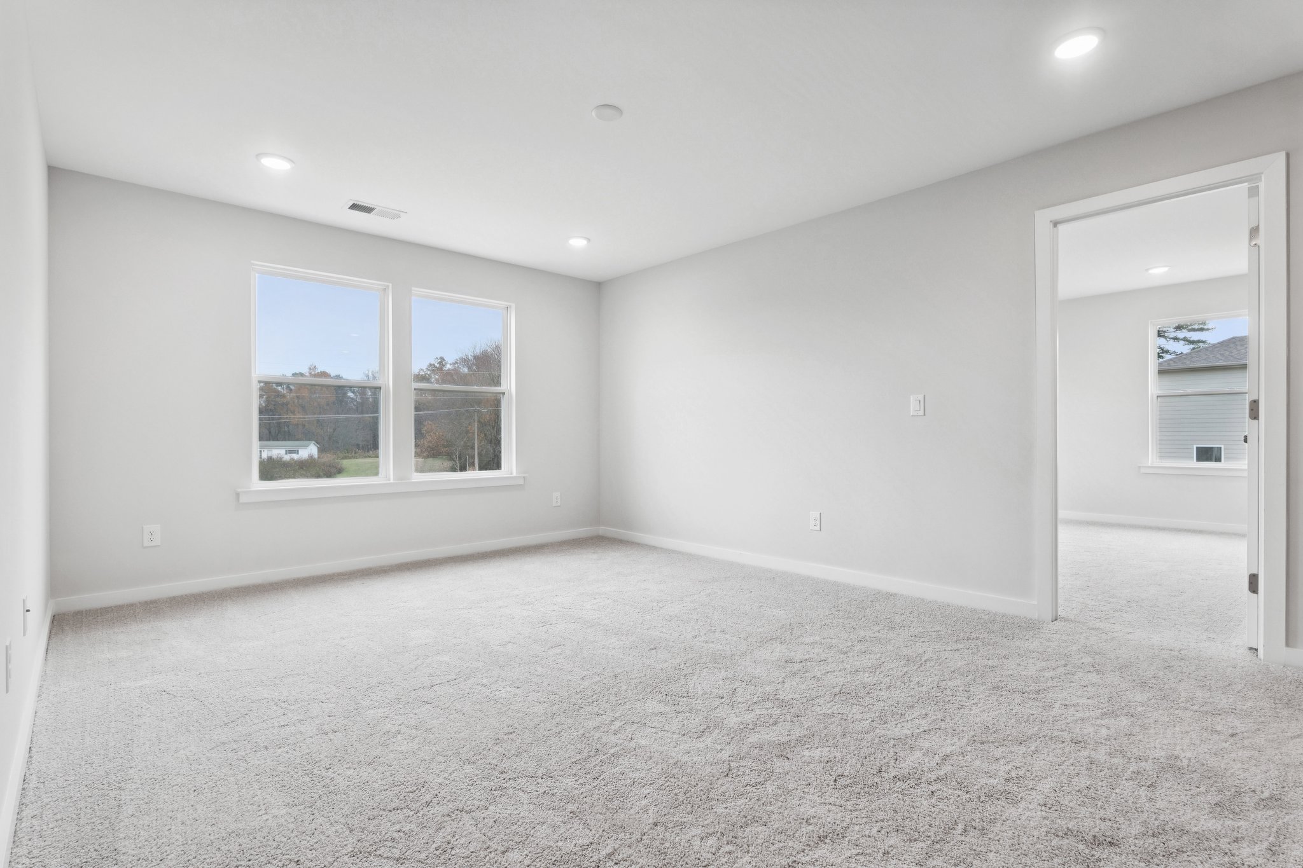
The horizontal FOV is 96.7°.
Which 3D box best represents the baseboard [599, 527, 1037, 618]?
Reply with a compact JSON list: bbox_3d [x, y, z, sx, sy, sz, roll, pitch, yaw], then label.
[{"bbox_3d":[0.750,0.921,4.290,0.016,0.089,3.580,0,0,-45],"label":"baseboard"}]

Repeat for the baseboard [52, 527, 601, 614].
[{"bbox_3d":[-1.882,0.930,4.350,3.662,0.089,0.016,0,0,-41],"label":"baseboard"}]

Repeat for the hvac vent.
[{"bbox_3d":[-1.818,-1.457,3.806,0.345,0.018,0.195,0,0,-41],"label":"hvac vent"}]

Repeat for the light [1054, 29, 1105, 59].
[{"bbox_3d":[1.601,-1.464,2.186,0.178,0.020,0.178,0,0,-41],"label":"light"}]

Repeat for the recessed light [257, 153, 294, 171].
[{"bbox_3d":[-2.012,-1.453,3.106,0.180,0.020,0.180,0,0,-41],"label":"recessed light"}]

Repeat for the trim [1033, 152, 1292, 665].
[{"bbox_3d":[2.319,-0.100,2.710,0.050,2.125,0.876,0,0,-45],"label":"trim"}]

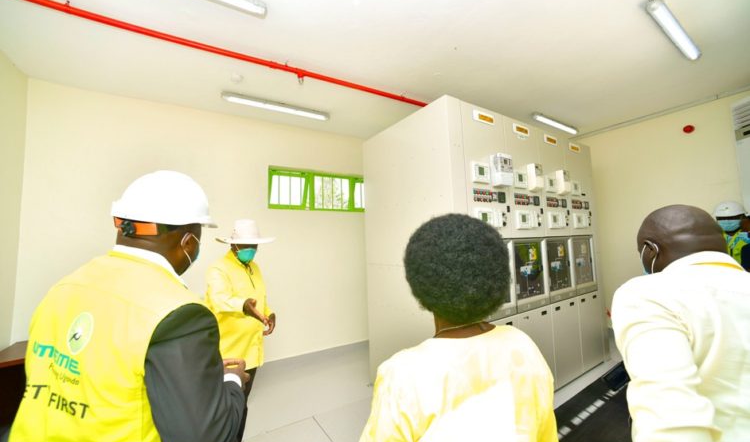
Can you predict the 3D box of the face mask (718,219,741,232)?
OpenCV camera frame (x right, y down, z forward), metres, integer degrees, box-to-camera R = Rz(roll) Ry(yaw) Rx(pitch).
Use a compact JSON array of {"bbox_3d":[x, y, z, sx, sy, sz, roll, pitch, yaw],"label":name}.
[{"bbox_3d":[3.401,0.043,2.800,0.080,0.105,0.155,0,-4,-25],"label":"face mask"}]

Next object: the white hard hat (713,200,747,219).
[{"bbox_3d":[3.460,-0.112,2.850,0.280,0.160,0.225,0,-4,-25],"label":"white hard hat"}]

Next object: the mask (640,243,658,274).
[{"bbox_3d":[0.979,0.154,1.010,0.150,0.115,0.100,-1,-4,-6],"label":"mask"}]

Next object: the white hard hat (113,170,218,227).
[{"bbox_3d":[-0.613,-0.064,0.870,0.225,0.155,0.285,-3,-4,12],"label":"white hard hat"}]

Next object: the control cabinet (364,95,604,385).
[{"bbox_3d":[1.373,0.419,3.597,2.629,2.779,1.347,1,-5,-33],"label":"control cabinet"}]

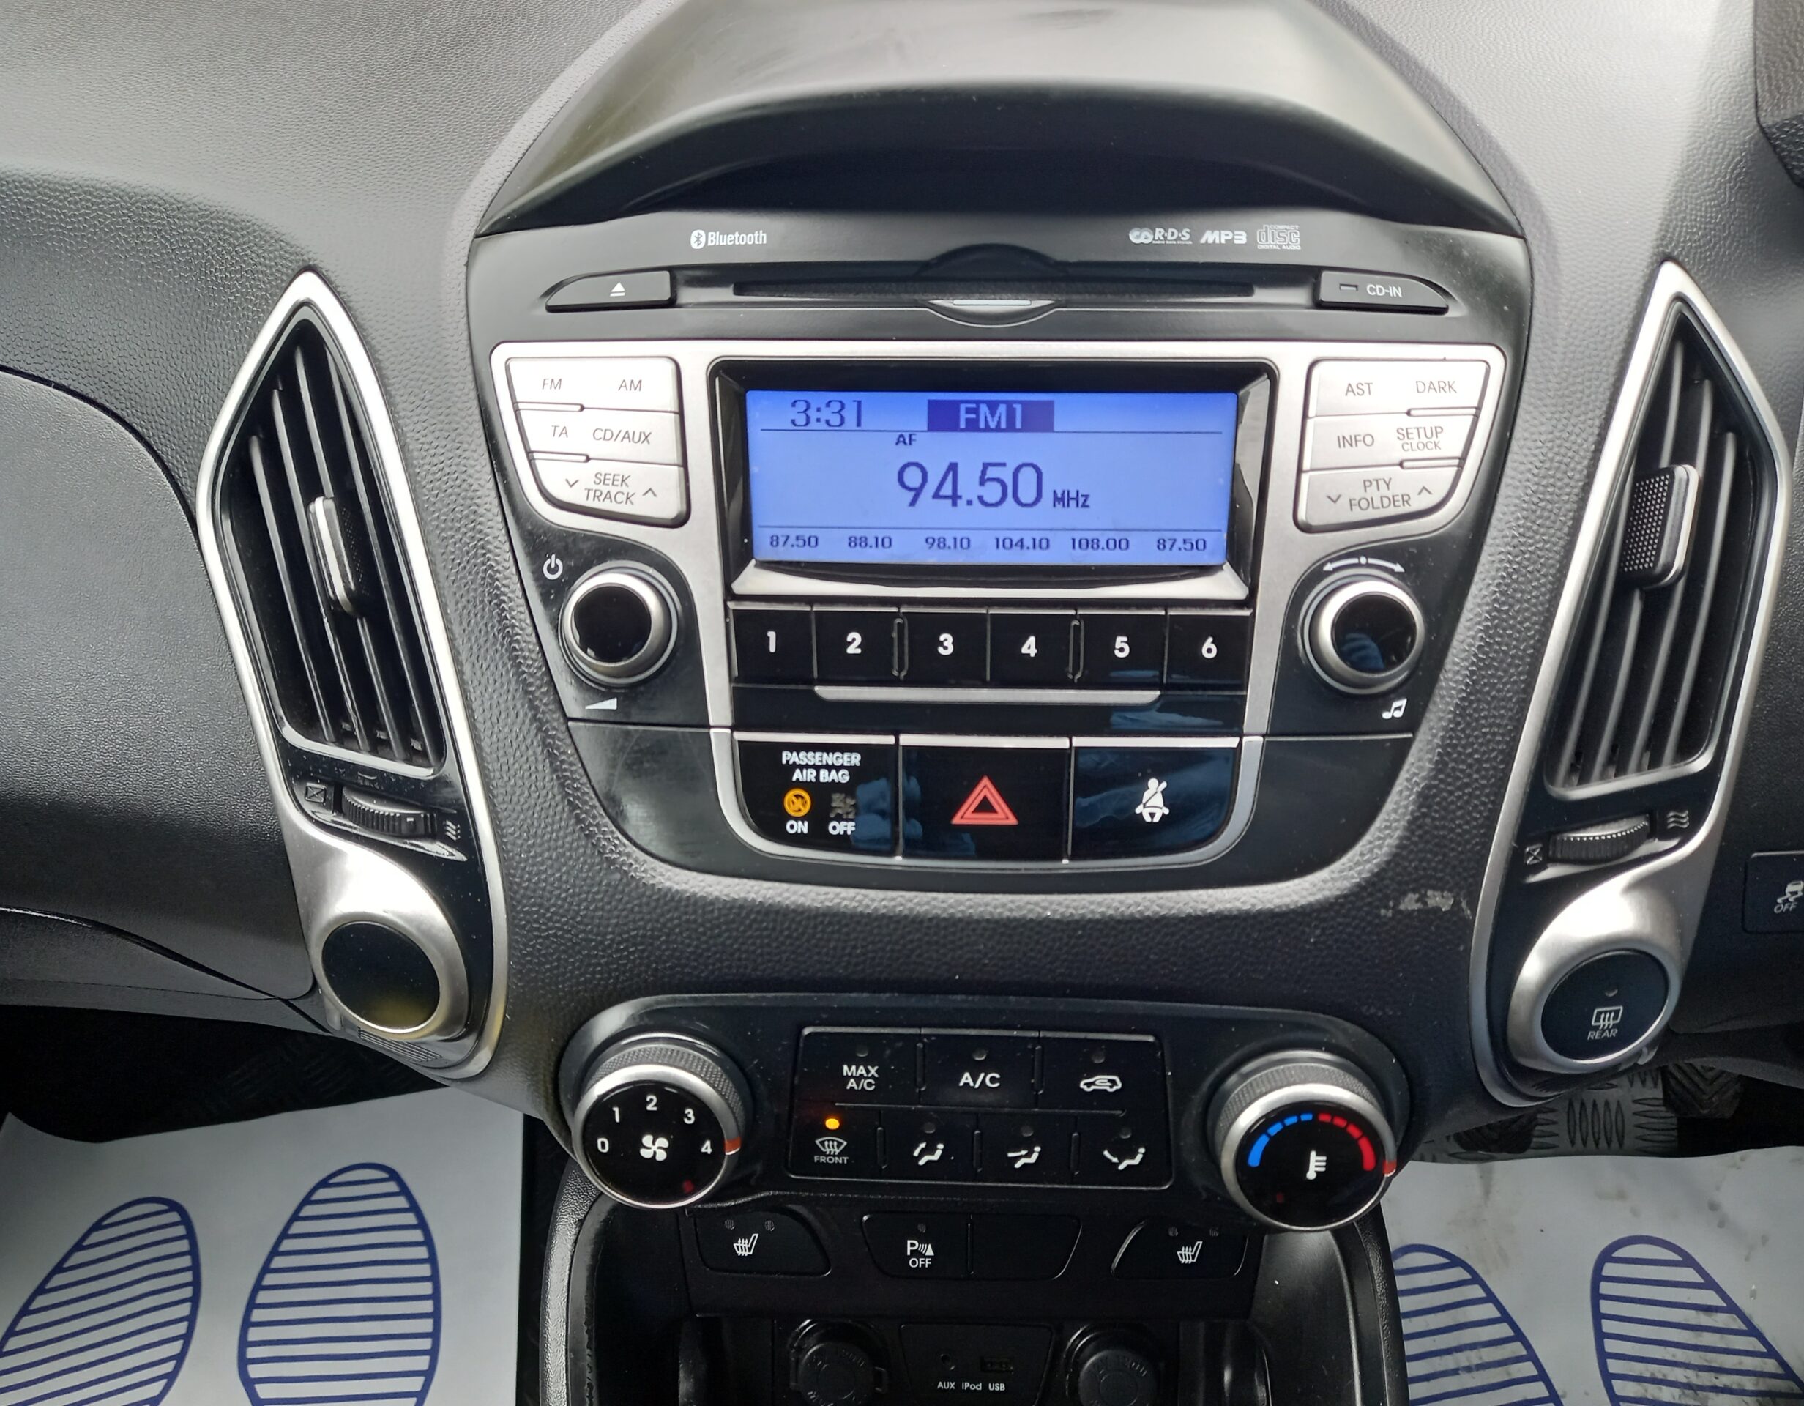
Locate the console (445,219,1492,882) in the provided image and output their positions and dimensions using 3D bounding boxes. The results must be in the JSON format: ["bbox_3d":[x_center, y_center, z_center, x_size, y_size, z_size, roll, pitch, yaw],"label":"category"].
[{"bbox_3d":[0.025,-0.041,0.362,0.264,0.176,0.055,1,4,3],"label":"console"}]

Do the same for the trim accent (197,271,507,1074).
[{"bbox_3d":[-0.149,-0.007,0.372,0.062,0.216,0.038,-7,7,8],"label":"trim accent"}]

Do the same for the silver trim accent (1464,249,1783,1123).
[{"bbox_3d":[0.188,-0.004,0.354,0.062,0.216,0.038,8,8,-2],"label":"silver trim accent"}]

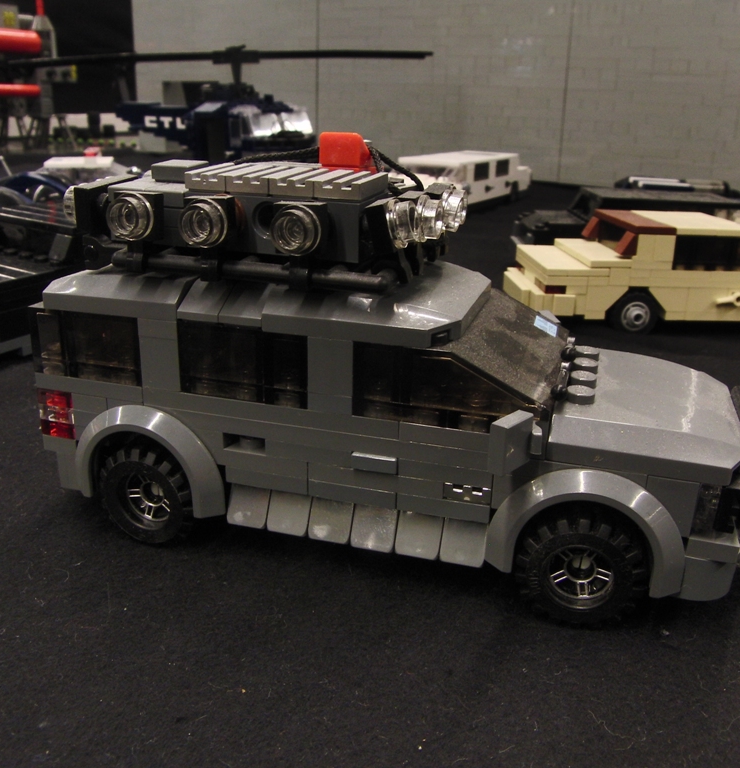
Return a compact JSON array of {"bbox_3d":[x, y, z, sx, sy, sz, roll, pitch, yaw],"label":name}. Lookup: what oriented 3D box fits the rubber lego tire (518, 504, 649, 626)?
[{"bbox_3d":[0.035,0.029,0.128,0.021,0.021,0.012,7,20,14],"label":"rubber lego tire"}]

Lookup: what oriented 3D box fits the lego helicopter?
[{"bbox_3d":[-0.152,-0.212,0.642,0.279,0.134,0.310,20,26,41],"label":"lego helicopter"}]

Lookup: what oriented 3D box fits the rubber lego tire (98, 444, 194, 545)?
[{"bbox_3d":[-0.040,0.020,0.148,0.021,0.021,0.012,7,20,14],"label":"rubber lego tire"}]

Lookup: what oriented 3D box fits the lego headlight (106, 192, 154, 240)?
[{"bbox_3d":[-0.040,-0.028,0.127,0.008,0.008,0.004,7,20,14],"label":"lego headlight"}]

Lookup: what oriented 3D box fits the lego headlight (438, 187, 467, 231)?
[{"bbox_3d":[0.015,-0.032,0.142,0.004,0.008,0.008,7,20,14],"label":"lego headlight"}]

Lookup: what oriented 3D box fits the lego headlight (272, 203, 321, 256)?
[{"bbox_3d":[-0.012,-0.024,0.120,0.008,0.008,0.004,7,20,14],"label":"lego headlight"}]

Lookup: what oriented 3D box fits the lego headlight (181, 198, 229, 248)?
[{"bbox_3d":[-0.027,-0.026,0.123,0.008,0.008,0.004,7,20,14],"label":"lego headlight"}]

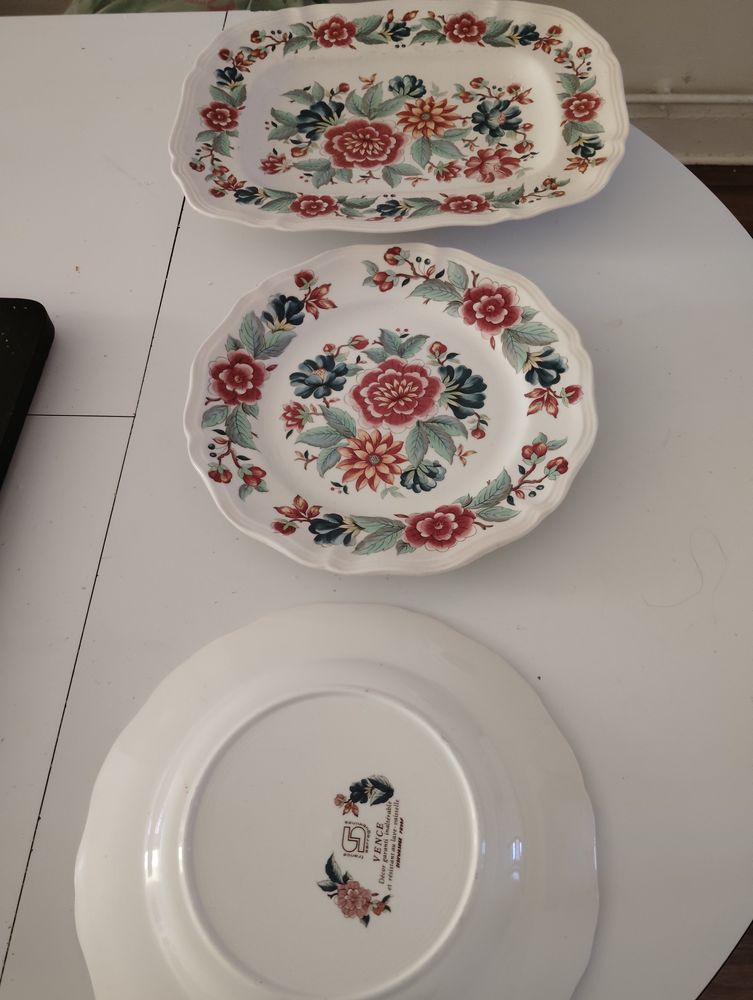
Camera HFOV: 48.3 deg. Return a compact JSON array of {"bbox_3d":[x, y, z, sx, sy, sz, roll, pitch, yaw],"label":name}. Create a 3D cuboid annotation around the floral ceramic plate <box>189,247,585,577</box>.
[{"bbox_3d":[0.009,-0.061,0.510,0.247,0.024,0.247,-2,60,3],"label":"floral ceramic plate"}]

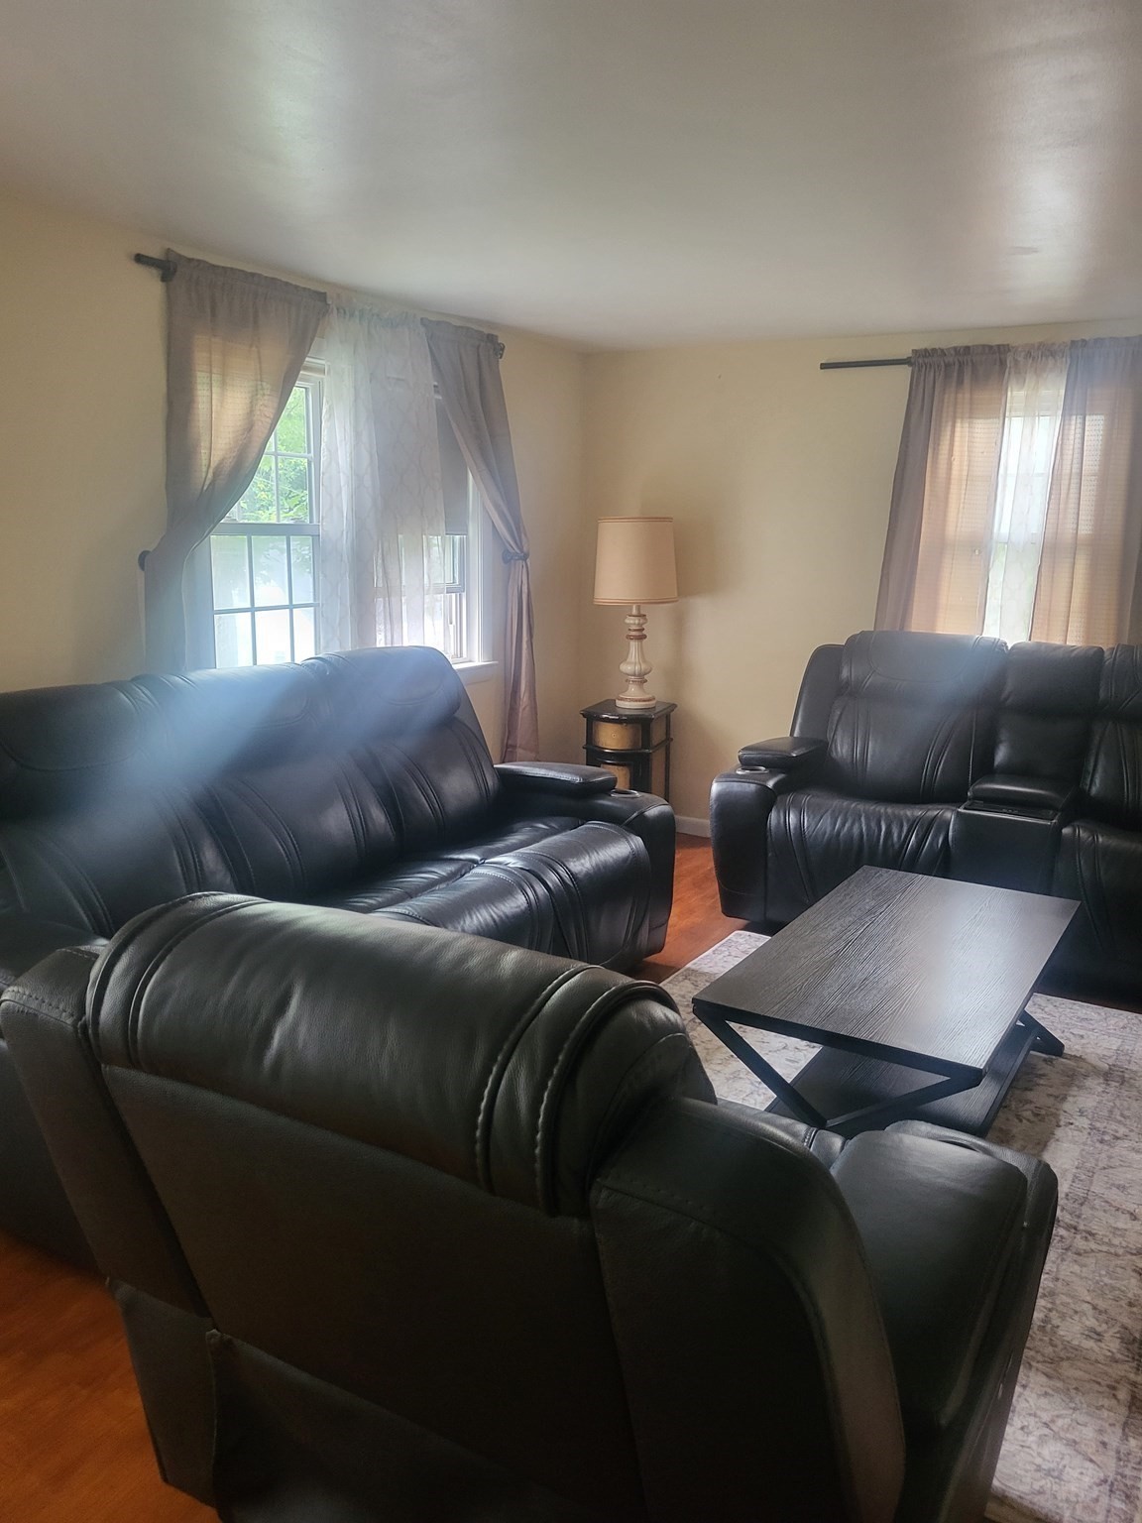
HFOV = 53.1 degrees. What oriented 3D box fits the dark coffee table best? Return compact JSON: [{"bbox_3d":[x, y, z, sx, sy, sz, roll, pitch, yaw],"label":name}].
[{"bbox_3d":[0.865,0.687,2.965,0.627,0.450,1.218,8,14,31],"label":"dark coffee table"}]

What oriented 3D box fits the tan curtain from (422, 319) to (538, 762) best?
[{"bbox_3d":[-0.335,-0.832,4.739,0.130,1.780,0.880,7,14,29],"label":"tan curtain"}]

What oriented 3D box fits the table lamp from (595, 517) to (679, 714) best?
[{"bbox_3d":[0.314,-0.689,5.306,0.396,0.870,0.396,1,12,0],"label":"table lamp"}]

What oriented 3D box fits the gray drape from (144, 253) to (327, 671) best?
[{"bbox_3d":[-1.016,-0.602,3.591,0.130,1.770,0.830,7,14,29],"label":"gray drape"}]

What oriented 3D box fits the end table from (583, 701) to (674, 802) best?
[{"bbox_3d":[0.267,0.070,5.378,0.347,0.645,0.413,6,13,23],"label":"end table"}]

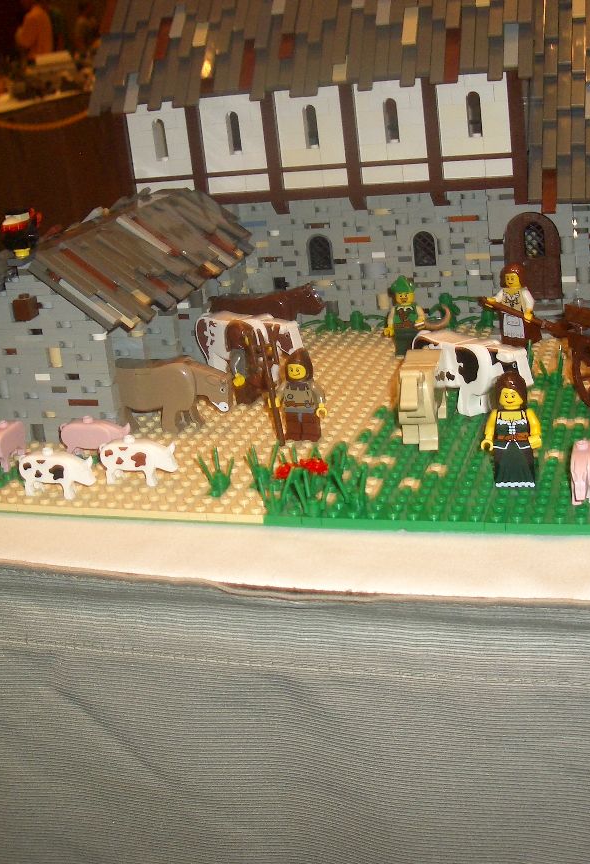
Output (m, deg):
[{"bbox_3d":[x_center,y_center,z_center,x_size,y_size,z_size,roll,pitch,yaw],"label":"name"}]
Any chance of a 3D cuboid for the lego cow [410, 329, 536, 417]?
[{"bbox_3d":[0.084,-0.026,0.550,0.018,0.034,0.066,-19,23,-31],"label":"lego cow"}]

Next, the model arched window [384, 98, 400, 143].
[{"bbox_3d":[0.055,-0.176,0.657,0.008,0.026,0.007,0,21,18],"label":"model arched window"}]

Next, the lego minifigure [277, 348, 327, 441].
[{"bbox_3d":[0.003,-0.017,0.531,0.025,0.043,0.015,3,22,22],"label":"lego minifigure"}]

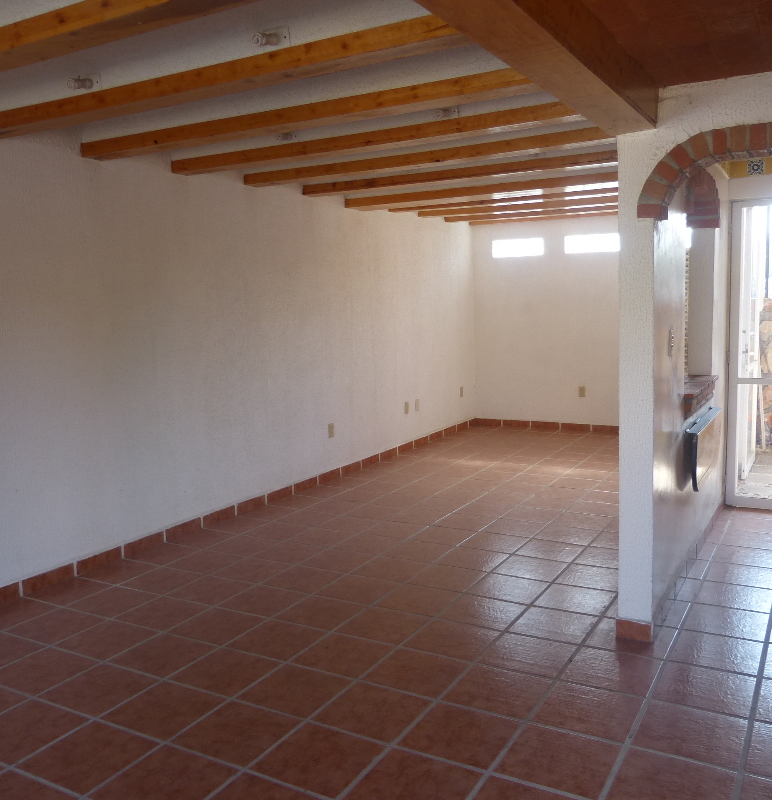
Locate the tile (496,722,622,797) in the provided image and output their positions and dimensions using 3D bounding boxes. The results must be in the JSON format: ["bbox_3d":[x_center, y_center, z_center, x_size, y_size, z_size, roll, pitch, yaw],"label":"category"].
[{"bbox_3d":[0.554,1.144,2.450,0.333,0.010,0.333,2,8,29],"label":"tile"}]

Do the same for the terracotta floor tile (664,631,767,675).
[{"bbox_3d":[1.355,1.034,3.141,0.334,0.010,0.334,2,8,30],"label":"terracotta floor tile"}]

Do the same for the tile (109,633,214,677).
[{"bbox_3d":[-0.941,1.085,3.271,0.330,0.010,0.330,2,8,30],"label":"tile"}]

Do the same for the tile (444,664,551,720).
[{"bbox_3d":[0.424,1.093,2.887,0.334,0.010,0.334,2,8,30],"label":"tile"}]

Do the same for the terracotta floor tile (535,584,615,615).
[{"bbox_3d":[0.916,0.967,3.736,0.323,0.012,0.323,2,8,30],"label":"terracotta floor tile"}]

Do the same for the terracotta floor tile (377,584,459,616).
[{"bbox_3d":[0.157,0.996,3.814,0.333,0.010,0.333,2,8,29],"label":"terracotta floor tile"}]

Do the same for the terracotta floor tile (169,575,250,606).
[{"bbox_3d":[-0.914,1.002,4.053,0.332,0.010,0.328,2,8,30],"label":"terracotta floor tile"}]

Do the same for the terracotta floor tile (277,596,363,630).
[{"bbox_3d":[-0.310,1.016,3.672,0.323,0.012,0.323,2,8,30],"label":"terracotta floor tile"}]

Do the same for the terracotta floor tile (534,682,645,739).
[{"bbox_3d":[0.722,1.106,2.735,0.333,0.010,0.333,2,8,29],"label":"terracotta floor tile"}]

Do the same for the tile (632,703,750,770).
[{"bbox_3d":[1.017,1.114,2.551,0.334,0.010,0.334,2,8,30],"label":"tile"}]

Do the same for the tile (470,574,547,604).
[{"bbox_3d":[0.624,0.953,3.894,0.330,0.010,0.330,2,8,30],"label":"tile"}]

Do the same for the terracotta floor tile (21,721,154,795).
[{"bbox_3d":[-0.981,1.183,2.547,0.332,0.010,0.328,2,8,30],"label":"terracotta floor tile"}]

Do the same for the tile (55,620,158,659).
[{"bbox_3d":[-1.244,1.075,3.444,0.323,0.012,0.323,2,8,30],"label":"tile"}]

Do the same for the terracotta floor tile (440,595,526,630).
[{"bbox_3d":[0.462,1.003,3.648,0.334,0.010,0.334,2,8,30],"label":"terracotta floor tile"}]

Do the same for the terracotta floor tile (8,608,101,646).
[{"bbox_3d":[-1.552,1.070,3.624,0.334,0.010,0.334,2,8,30],"label":"terracotta floor tile"}]

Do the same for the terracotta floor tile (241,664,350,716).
[{"bbox_3d":[-0.347,1.114,2.958,0.332,0.010,0.328,2,8,30],"label":"terracotta floor tile"}]

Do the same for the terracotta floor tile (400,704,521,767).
[{"bbox_3d":[0.253,1.128,2.593,0.323,0.012,0.323,2,8,30],"label":"terracotta floor tile"}]

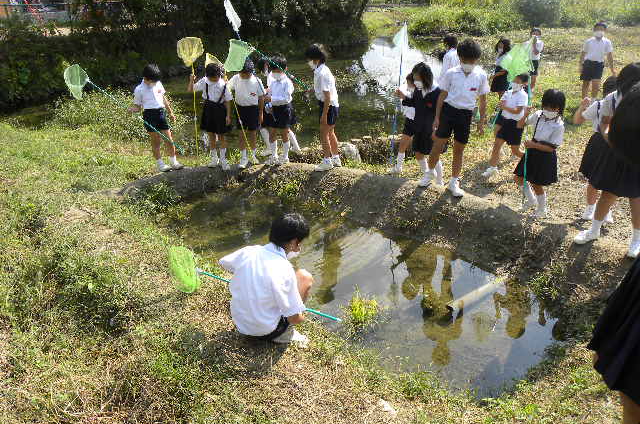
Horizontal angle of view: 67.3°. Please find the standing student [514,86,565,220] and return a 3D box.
[{"bbox_3d":[1.971,-0.511,4.256,0.400,1.129,0.370,17,31,36],"label":"standing student"}]

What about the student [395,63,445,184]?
[{"bbox_3d":[0.981,-0.866,4.755,0.440,1.150,0.400,10,25,25],"label":"student"}]

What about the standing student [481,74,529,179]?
[{"bbox_3d":[2.046,-0.940,5.313,0.480,1.110,0.420,-20,29,-38],"label":"standing student"}]

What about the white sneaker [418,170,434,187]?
[{"bbox_3d":[1.067,-0.324,4.796,0.085,0.100,0.215,16,30,34],"label":"white sneaker"}]

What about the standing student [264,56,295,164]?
[{"bbox_3d":[-0.477,-1.224,5.738,0.360,1.273,0.300,-2,25,0],"label":"standing student"}]

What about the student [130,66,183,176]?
[{"bbox_3d":[-1.879,-1.089,5.624,0.480,1.249,0.360,-21,30,-34],"label":"student"}]

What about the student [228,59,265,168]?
[{"bbox_3d":[-0.829,-1.156,5.613,0.390,1.281,0.280,-5,25,-5],"label":"student"}]

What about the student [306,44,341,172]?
[{"bbox_3d":[0.037,-1.076,5.088,0.380,1.300,0.360,-9,24,-18],"label":"student"}]

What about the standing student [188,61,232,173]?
[{"bbox_3d":[-1.201,-1.039,5.290,0.460,1.150,0.320,-5,23,-8],"label":"standing student"}]

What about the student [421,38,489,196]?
[{"bbox_3d":[1.215,-0.838,4.358,0.550,1.380,0.420,3,23,11],"label":"student"}]

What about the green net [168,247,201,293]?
[{"bbox_3d":[-0.912,0.393,3.233,0.260,0.290,0.160,15,28,34],"label":"green net"}]

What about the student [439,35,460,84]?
[{"bbox_3d":[1.808,-1.841,6.835,0.280,1.260,0.380,15,30,33],"label":"student"}]

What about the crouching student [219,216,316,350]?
[{"bbox_3d":[-0.295,0.383,2.736,0.540,0.760,0.450,-20,29,-37],"label":"crouching student"}]

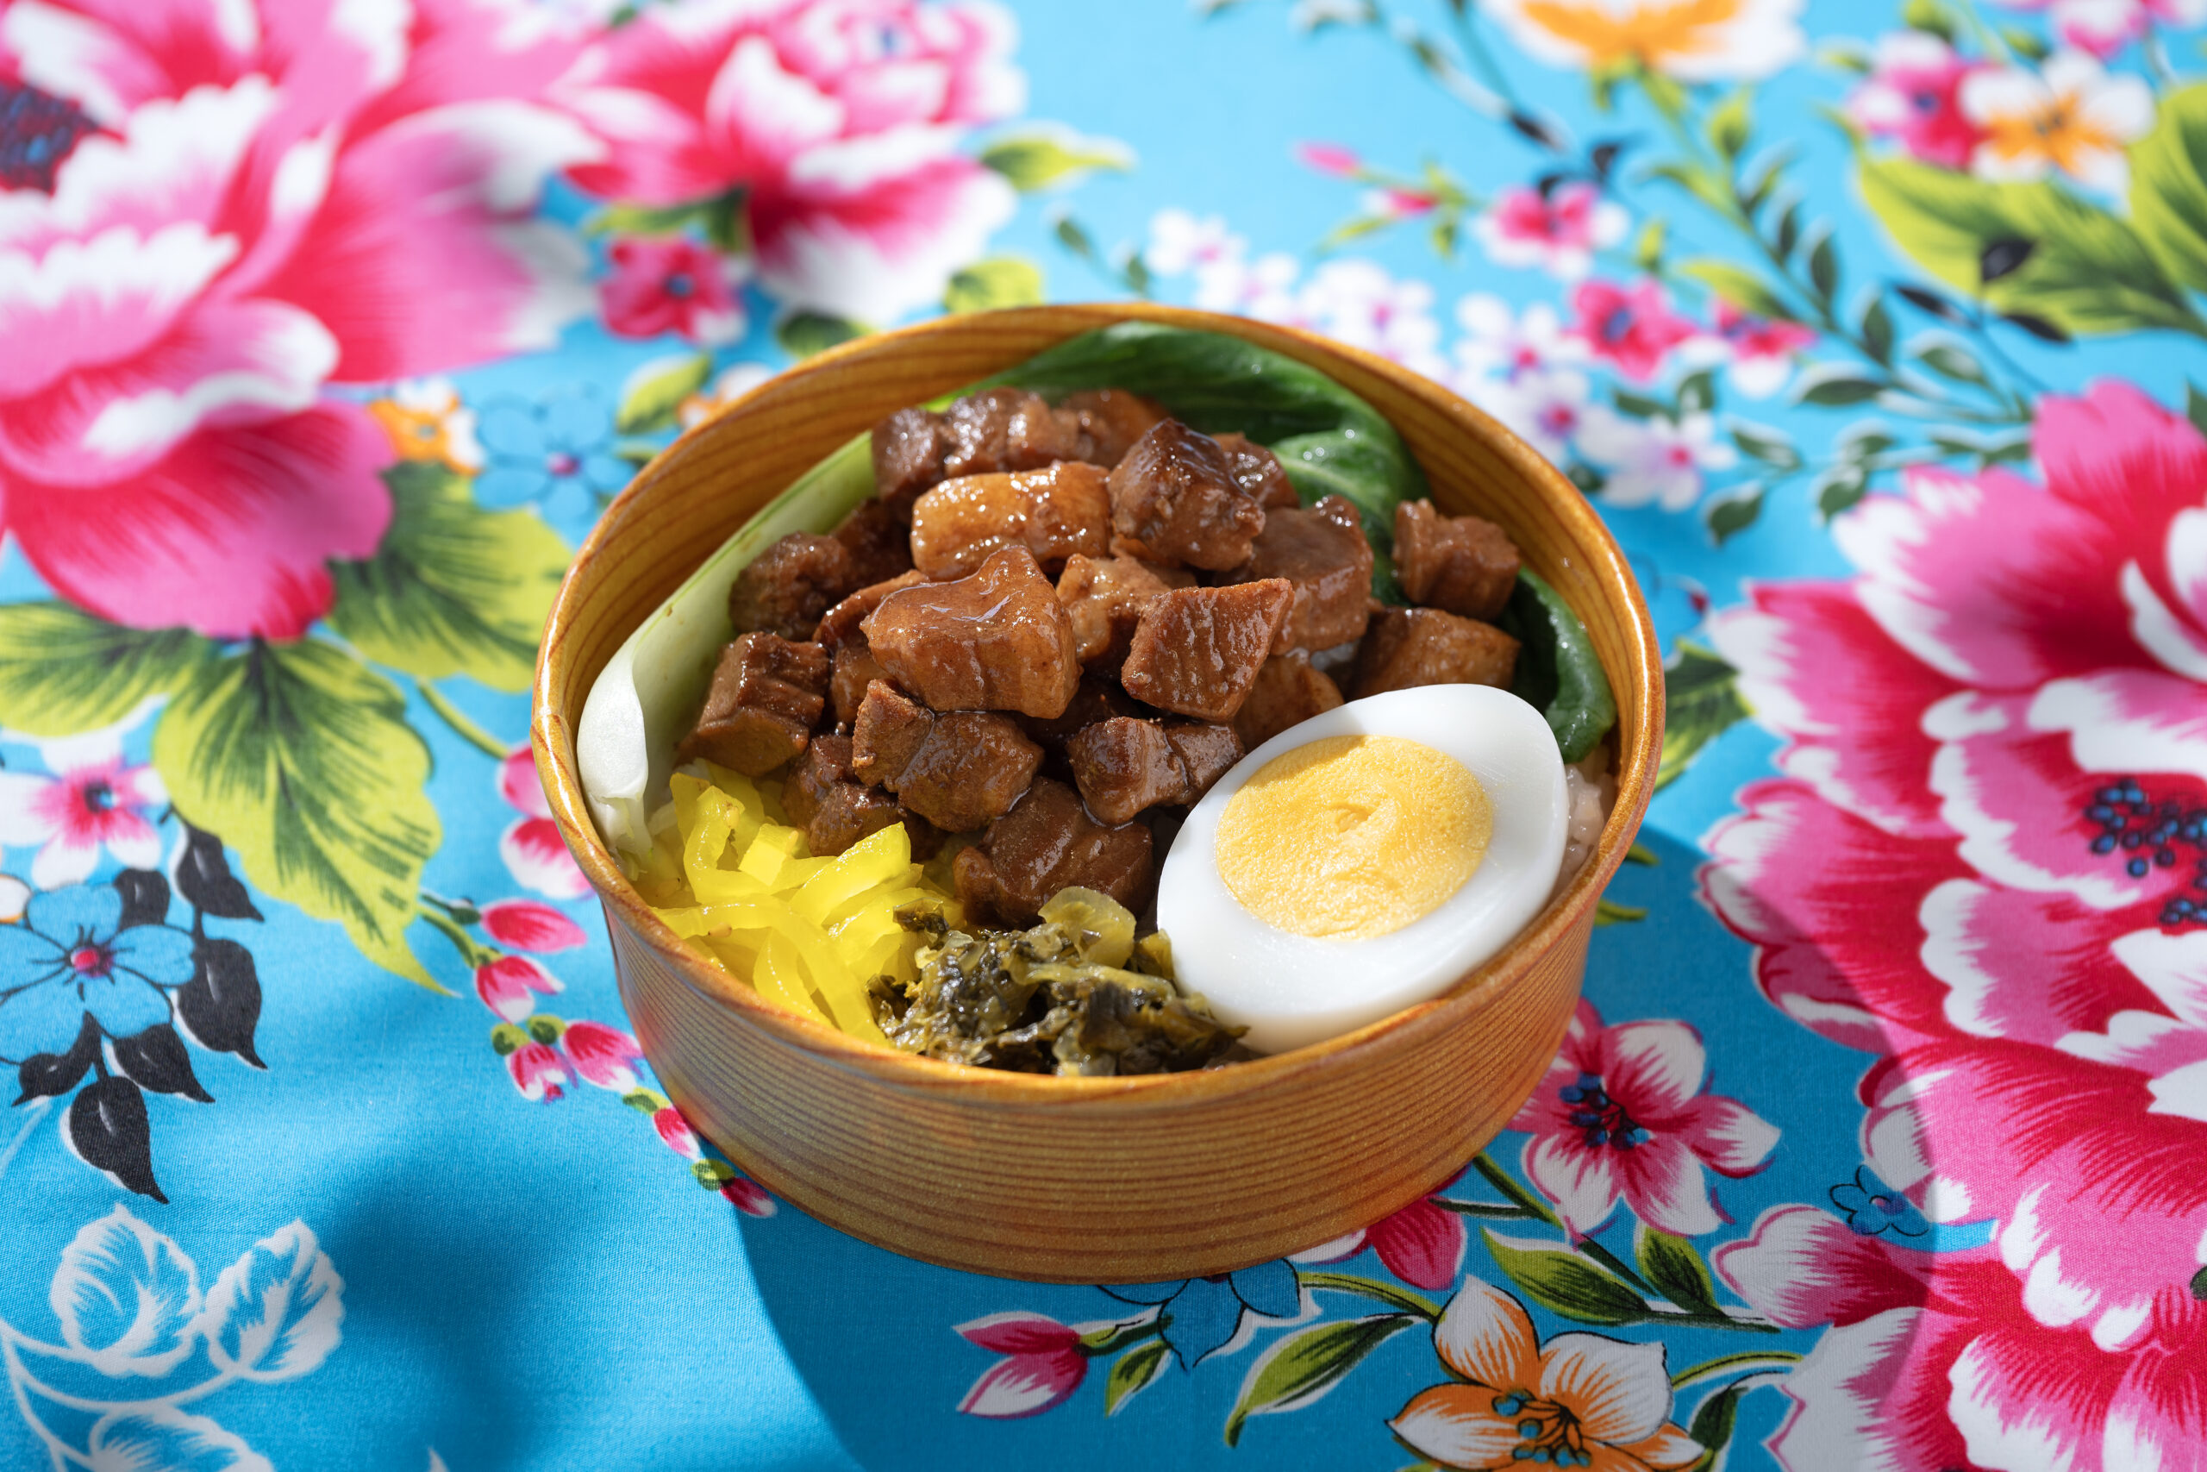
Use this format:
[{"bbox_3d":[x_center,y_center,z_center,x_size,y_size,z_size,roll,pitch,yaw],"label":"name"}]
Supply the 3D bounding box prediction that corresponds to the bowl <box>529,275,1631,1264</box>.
[{"bbox_3d":[-0.001,0.007,0.914,0.138,0.039,0.138,0,45,0],"label":"bowl"}]

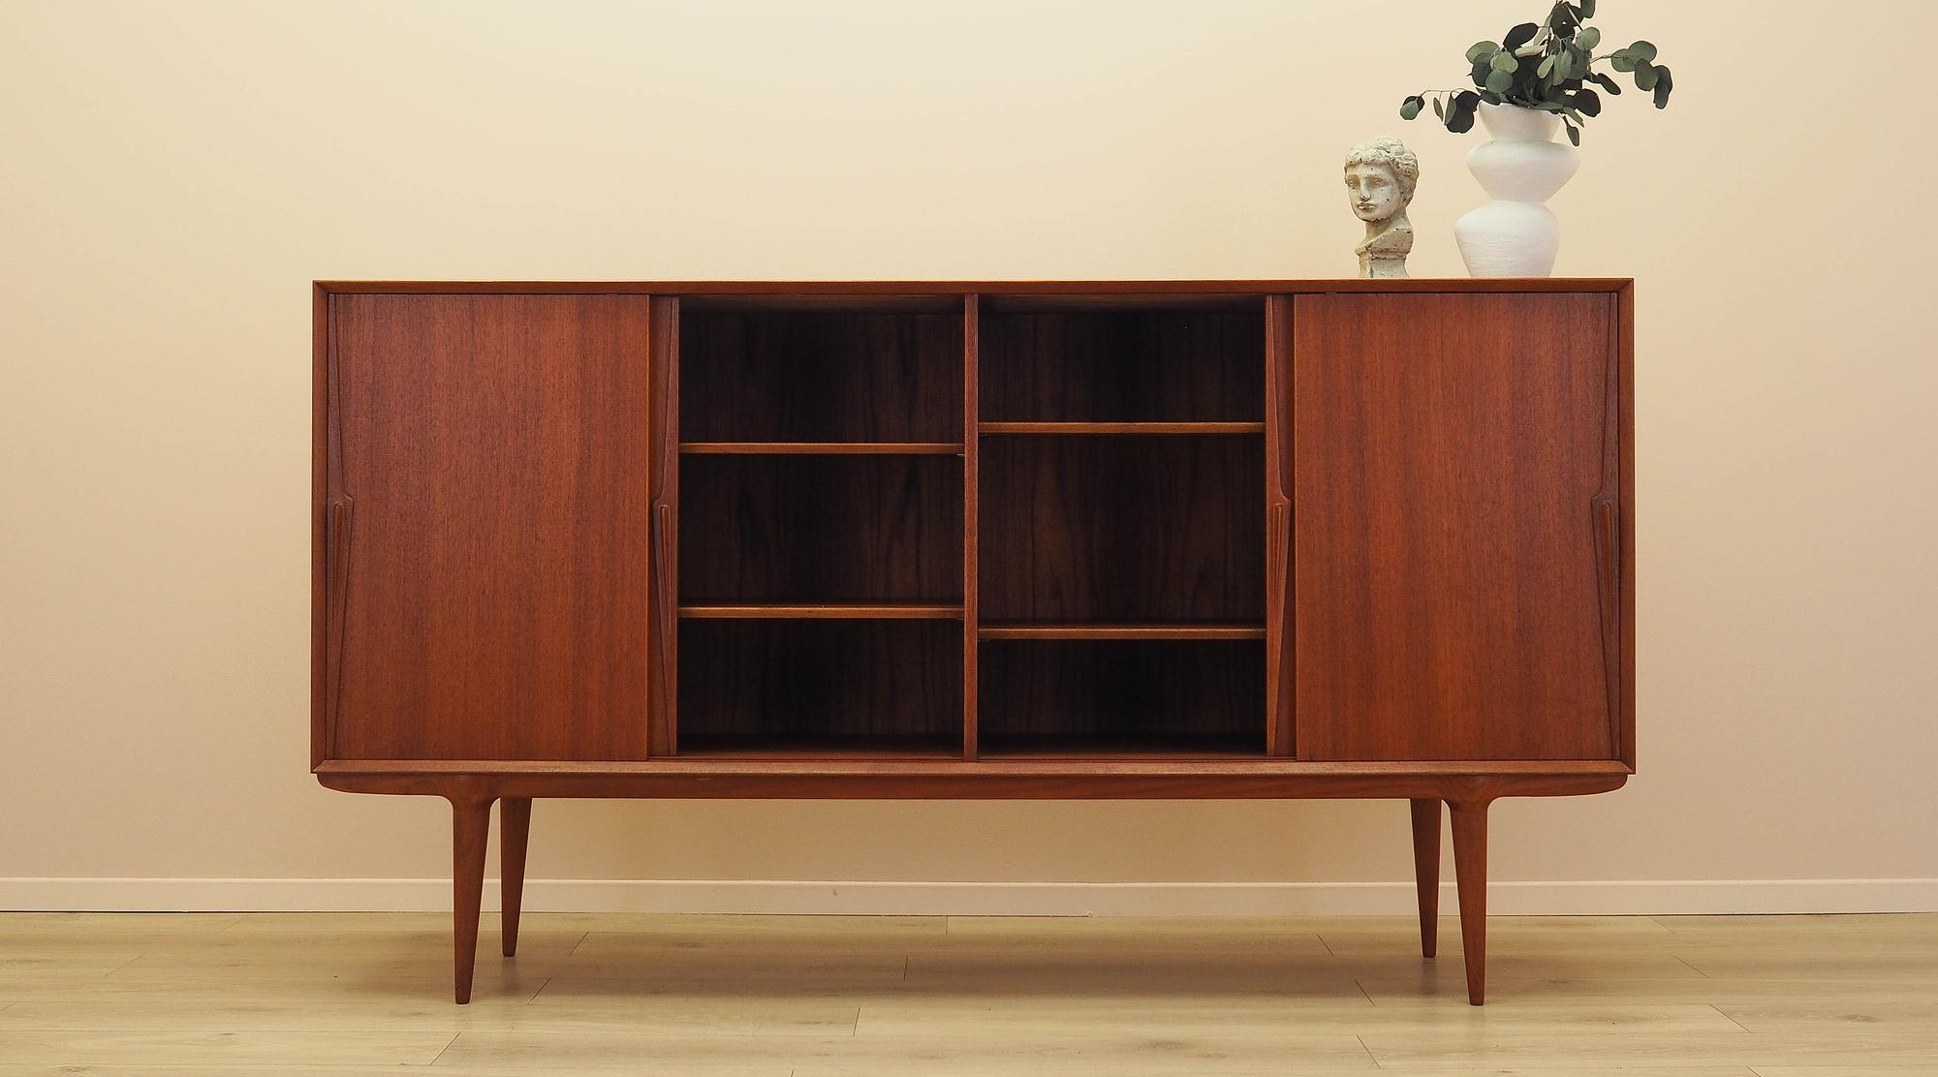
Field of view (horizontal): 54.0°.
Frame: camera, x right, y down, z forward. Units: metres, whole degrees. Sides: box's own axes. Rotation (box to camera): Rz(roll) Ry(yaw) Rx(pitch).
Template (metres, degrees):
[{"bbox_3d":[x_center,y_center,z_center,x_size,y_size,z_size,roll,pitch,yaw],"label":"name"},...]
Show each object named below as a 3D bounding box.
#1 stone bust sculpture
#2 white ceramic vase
[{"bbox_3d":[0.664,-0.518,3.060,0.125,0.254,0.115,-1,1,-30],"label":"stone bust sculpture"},{"bbox_3d":[0.883,-0.547,3.059,0.196,0.313,0.190,0,1,0],"label":"white ceramic vase"}]

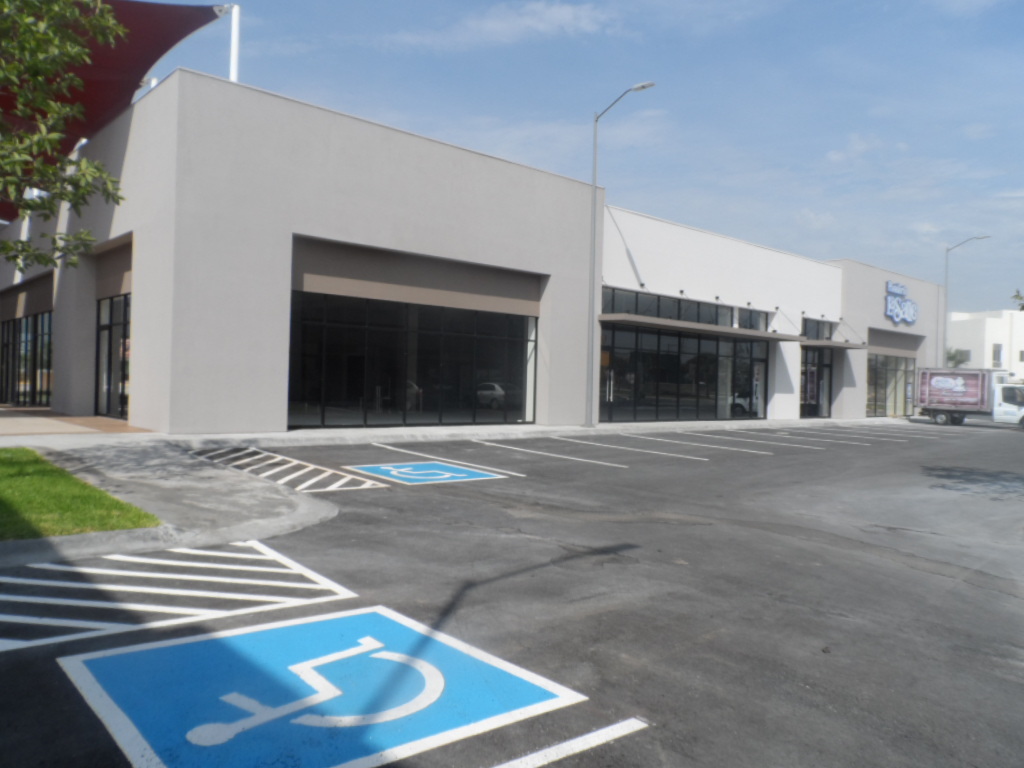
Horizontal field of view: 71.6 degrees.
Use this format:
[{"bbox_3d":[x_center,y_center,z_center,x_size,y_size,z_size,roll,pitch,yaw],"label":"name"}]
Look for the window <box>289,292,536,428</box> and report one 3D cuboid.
[{"bbox_3d":[-2.248,-0.473,18.612,7.700,3.190,0.150,1,0,-39],"label":"window"}]

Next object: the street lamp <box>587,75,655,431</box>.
[{"bbox_3d":[2.975,-3.446,19.877,0.380,9.440,2.350,1,0,-39],"label":"street lamp"}]

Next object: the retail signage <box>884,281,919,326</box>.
[{"bbox_3d":[19.664,-3.999,35.775,3.700,2.000,0.200,1,0,-39],"label":"retail signage"}]

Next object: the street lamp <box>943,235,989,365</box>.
[{"bbox_3d":[23.807,-2.899,37.213,0.380,9.440,2.350,1,0,-39],"label":"street lamp"}]

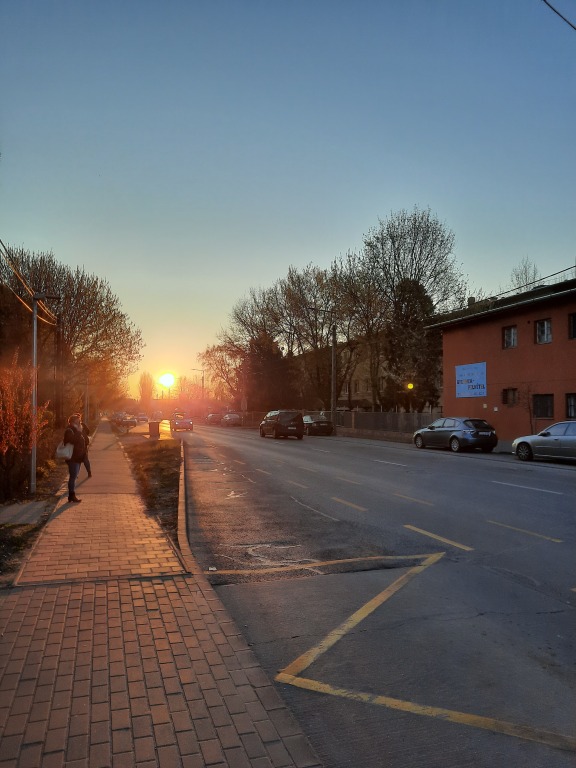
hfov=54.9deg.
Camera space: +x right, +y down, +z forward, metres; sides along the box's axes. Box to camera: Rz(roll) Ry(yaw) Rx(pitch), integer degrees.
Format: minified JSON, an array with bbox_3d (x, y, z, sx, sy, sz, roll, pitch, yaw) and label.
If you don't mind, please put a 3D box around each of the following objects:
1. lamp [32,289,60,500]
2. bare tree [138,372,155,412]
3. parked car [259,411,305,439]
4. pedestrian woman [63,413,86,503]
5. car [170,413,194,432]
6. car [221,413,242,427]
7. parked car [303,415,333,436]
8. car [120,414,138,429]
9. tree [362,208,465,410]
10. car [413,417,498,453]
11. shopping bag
[{"bbox_3d":[-4.821,0.192,11.030,0.560,3.970,0.180,1,-3,-18],"label":"lamp"},{"bbox_3d":[-31.887,2.531,125.025,3.200,10.500,3.200,0,-3,0],"label":"bare tree"},{"bbox_3d":[-0.420,2.649,35.914,1.800,1.680,4.400,1,-3,-18],"label":"parked car"},{"bbox_3d":[-3.832,1.314,9.928,0.380,1.580,0.460,1,-3,-18],"label":"pedestrian woman"},{"bbox_3d":[-9.250,3.308,47.596,1.730,1.500,4.150,1,-3,-18],"label":"car"},{"bbox_3d":[-6.550,4.042,62.377,1.750,1.470,4.250,1,-3,-18],"label":"car"},{"bbox_3d":[1.500,2.964,39.803,1.760,1.430,4.450,1,-3,-18],"label":"parked car"},{"bbox_3d":[-16.859,3.862,59.082,1.720,1.430,4.200,1,-3,-18],"label":"car"},{"bbox_3d":[9.502,-4.900,42.288,7.900,17.300,7.800,1,-3,-18],"label":"tree"},{"bbox_3d":[7.280,2.200,24.572,1.750,1.475,4.400,1,-3,-20],"label":"car"},{"bbox_3d":[-3.965,1.186,9.850,0.320,0.330,0.150,1,-3,-20],"label":"shopping bag"}]

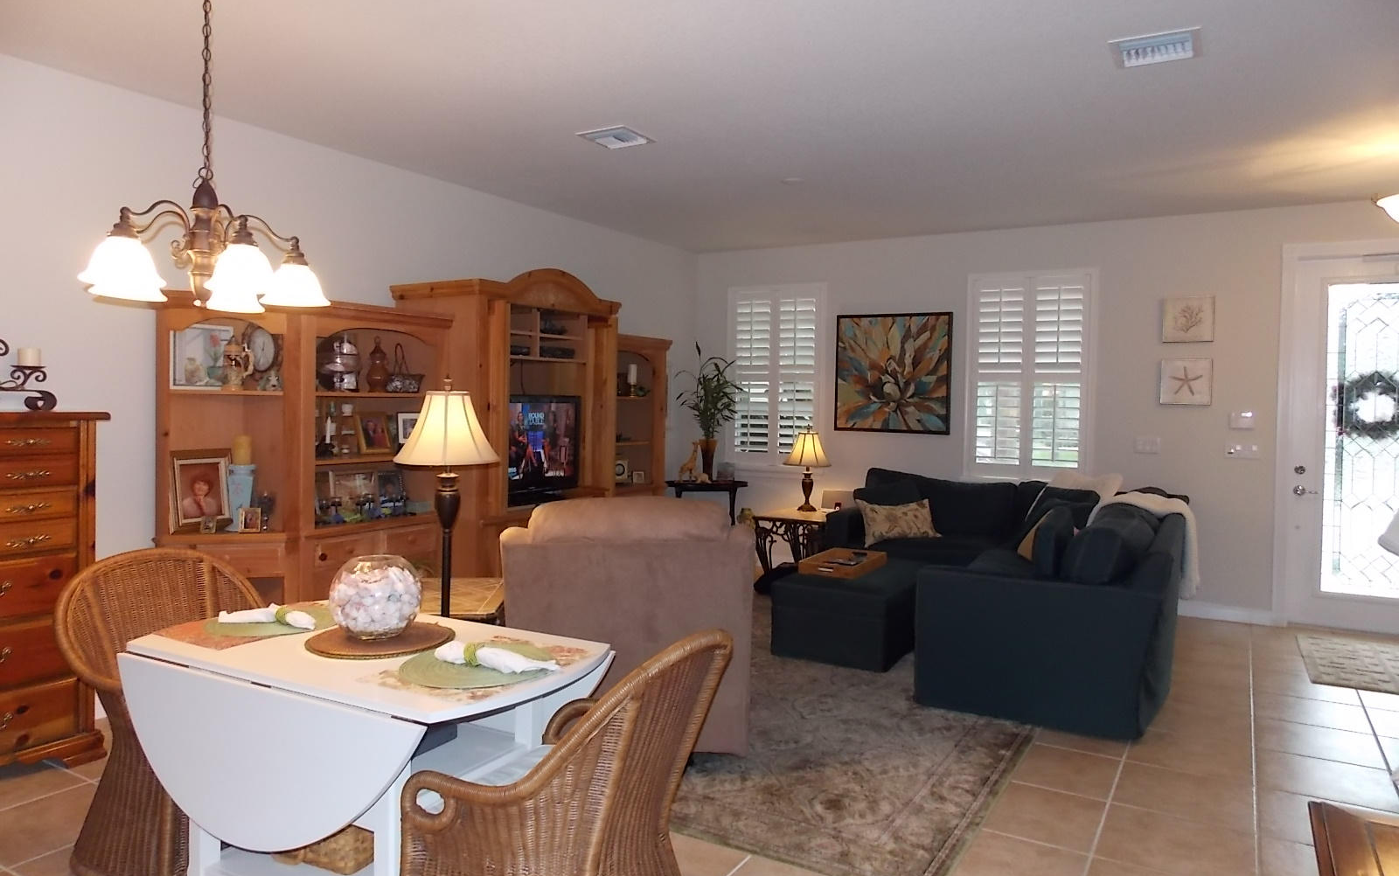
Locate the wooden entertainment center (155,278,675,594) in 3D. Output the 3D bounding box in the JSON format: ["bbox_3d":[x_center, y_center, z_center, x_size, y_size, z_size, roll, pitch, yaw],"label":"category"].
[{"bbox_3d":[-1.267,0.084,5.680,0.760,2.190,3.680,2,3,30],"label":"wooden entertainment center"}]

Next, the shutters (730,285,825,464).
[{"bbox_3d":[0.627,-0.528,7.912,0.910,1.535,0.070,2,3,30],"label":"shutters"}]

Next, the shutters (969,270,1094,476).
[{"bbox_3d":[2.426,-0.455,6.861,0.895,1.523,0.070,2,3,30],"label":"shutters"}]

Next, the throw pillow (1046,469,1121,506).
[{"bbox_3d":[2.444,0.446,6.093,0.150,0.460,0.500,37,-11,-19],"label":"throw pillow"}]

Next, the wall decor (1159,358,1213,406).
[{"bbox_3d":[3.341,-0.381,6.376,0.307,0.316,0.030,2,3,30],"label":"wall decor"}]

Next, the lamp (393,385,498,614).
[{"bbox_3d":[-0.995,0.528,3.636,0.410,1.490,0.410,2,3,30],"label":"lamp"}]

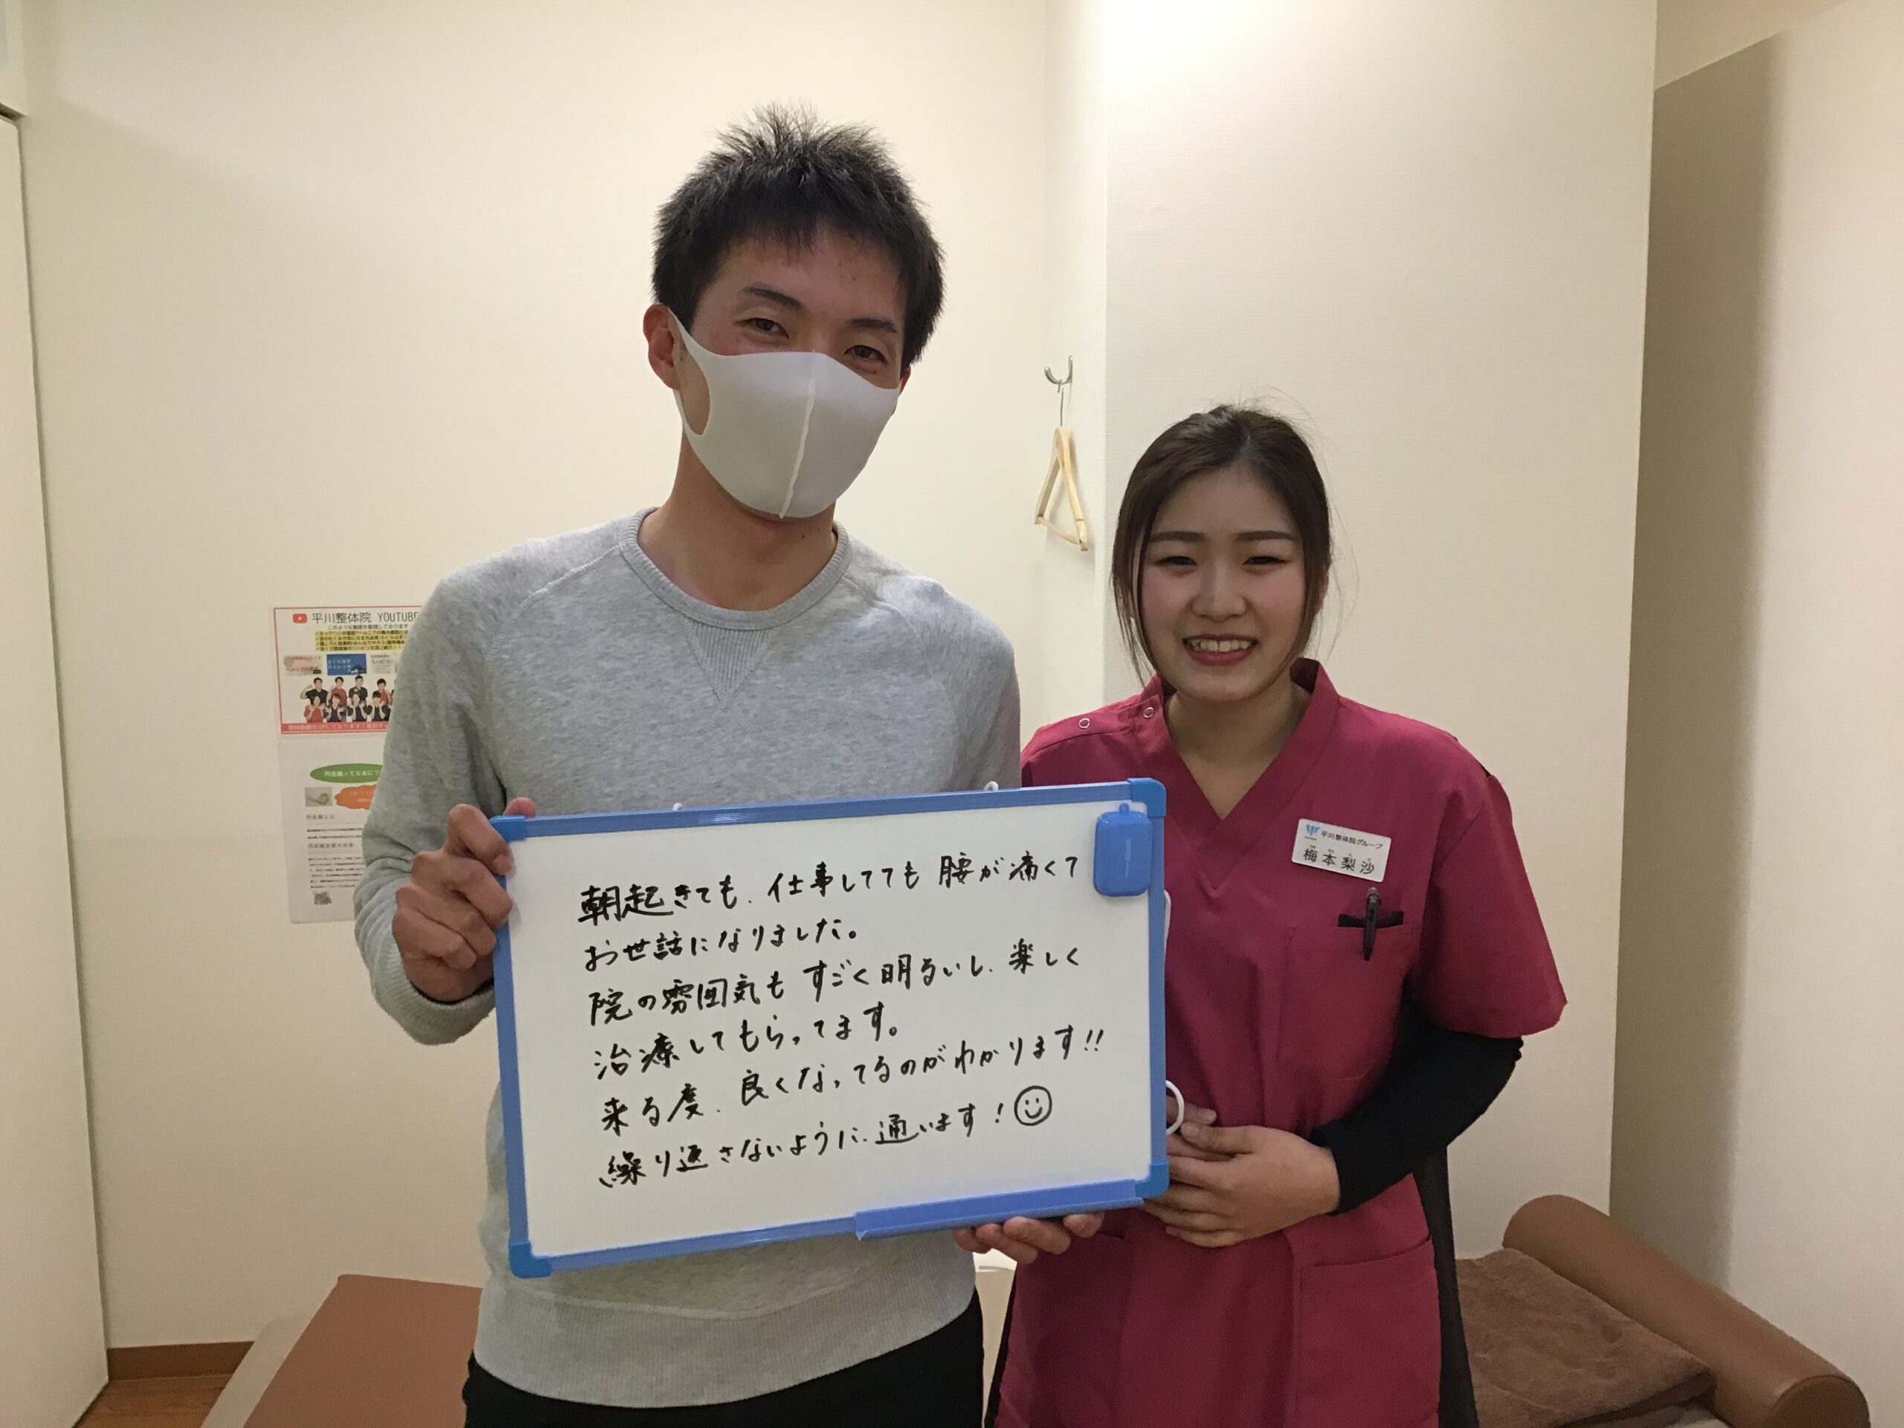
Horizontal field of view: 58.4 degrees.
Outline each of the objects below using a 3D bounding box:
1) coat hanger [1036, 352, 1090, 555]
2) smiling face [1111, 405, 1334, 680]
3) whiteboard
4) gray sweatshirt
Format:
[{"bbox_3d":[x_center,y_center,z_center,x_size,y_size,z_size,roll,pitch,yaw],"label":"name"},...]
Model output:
[{"bbox_3d":[0.167,-0.392,2.620,0.035,0.260,0.420,-1,7,-5],"label":"coat hanger"},{"bbox_3d":[0.206,-0.122,1.300,0.168,0.225,0.205,1,7,11],"label":"smiling face"},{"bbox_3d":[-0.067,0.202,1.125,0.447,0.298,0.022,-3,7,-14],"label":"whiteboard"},{"bbox_3d":[-0.176,0.167,1.269,0.480,0.630,0.310,-2,7,-10],"label":"gray sweatshirt"}]

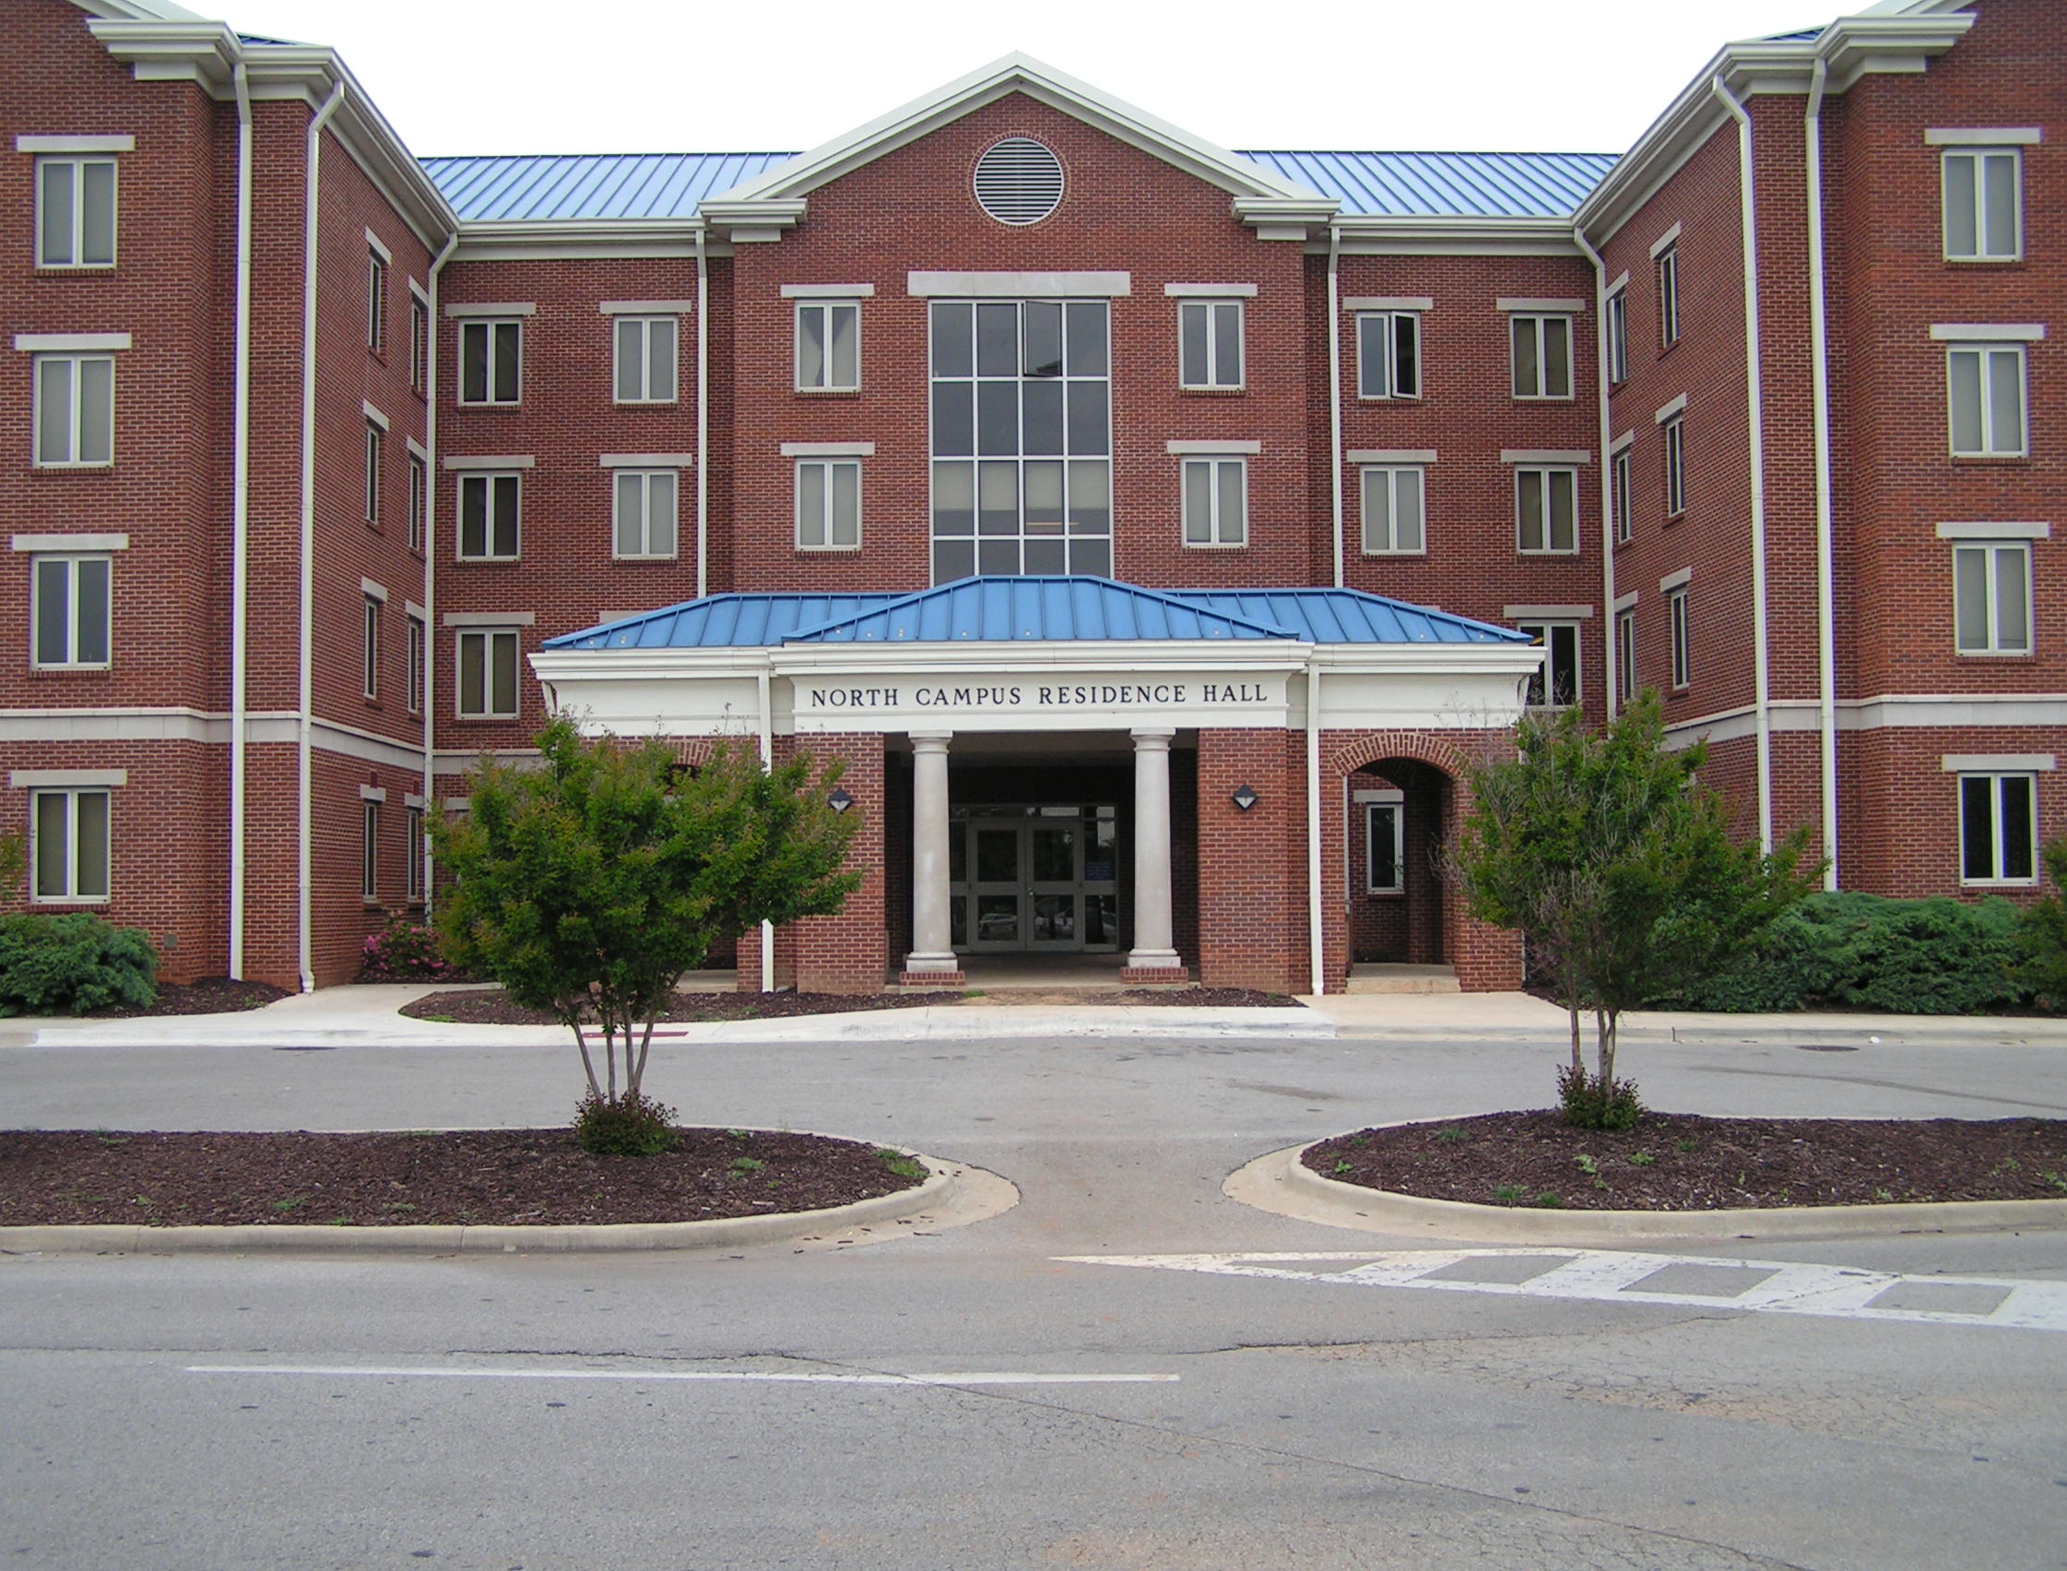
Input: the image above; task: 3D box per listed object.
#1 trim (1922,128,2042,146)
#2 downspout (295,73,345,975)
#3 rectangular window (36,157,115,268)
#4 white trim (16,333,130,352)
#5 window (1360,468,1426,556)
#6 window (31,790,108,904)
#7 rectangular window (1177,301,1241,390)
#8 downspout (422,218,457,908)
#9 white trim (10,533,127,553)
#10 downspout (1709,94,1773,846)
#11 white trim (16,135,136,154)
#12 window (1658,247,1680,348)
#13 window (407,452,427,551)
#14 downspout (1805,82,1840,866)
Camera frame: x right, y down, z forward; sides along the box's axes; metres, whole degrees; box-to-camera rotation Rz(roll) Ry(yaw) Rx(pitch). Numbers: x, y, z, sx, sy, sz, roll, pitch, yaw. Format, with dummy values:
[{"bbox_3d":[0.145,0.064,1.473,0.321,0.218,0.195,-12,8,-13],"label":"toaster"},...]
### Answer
[{"bbox_3d":[12.712,-8.686,30.769,1.577,0.229,0.120,0,-3,-2],"label":"trim"},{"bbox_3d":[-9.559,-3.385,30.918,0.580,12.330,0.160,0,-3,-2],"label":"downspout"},{"bbox_3d":[-12.660,-7.566,30.473,1.060,1.502,0.120,0,-3,-1],"label":"rectangular window"},{"bbox_3d":[-12.595,-5.812,30.161,1.515,0.228,0.120,0,-3,-2],"label":"white trim"},{"bbox_3d":[6.140,-4.682,39.171,1.090,1.510,0.130,0,-3,-1],"label":"window"},{"bbox_3d":[-12.581,0.788,30.045,1.050,1.500,0.130,0,-3,-1],"label":"window"},{"bbox_3d":[2.974,-7.336,38.224,1.050,1.500,0.120,0,-3,-1],"label":"rectangular window"},{"bbox_3d":[-9.828,-3.075,38.222,0.480,12.393,0.160,0,-3,-1],"label":"downspout"},{"bbox_3d":[-12.618,-3.176,30.215,1.528,0.197,0.120,0,-3,-1],"label":"white trim"},{"bbox_3d":[9.673,-3.682,31.353,0.530,12.380,0.140,0,-3,-1],"label":"downspout"},{"bbox_3d":[-12.668,-8.480,30.470,1.528,0.197,0.120,0,-3,-1],"label":"white trim"},{"bbox_3d":[9.920,-7.530,35.615,0.120,1.502,1.060,0,-3,-1],"label":"window"},{"bbox_3d":[-10.172,-4.592,37.751,0.120,1.500,1.050,0,-3,-1],"label":"window"},{"bbox_3d":[10.750,-3.680,31.101,0.180,12.298,0.480,0,-3,-1],"label":"downspout"}]

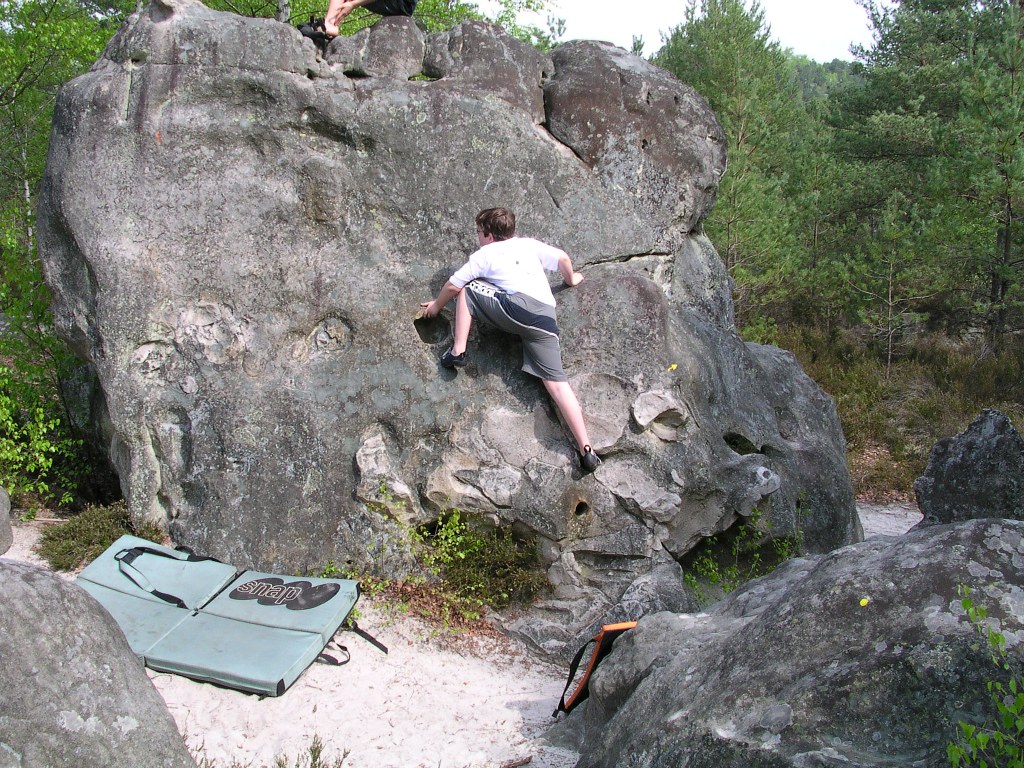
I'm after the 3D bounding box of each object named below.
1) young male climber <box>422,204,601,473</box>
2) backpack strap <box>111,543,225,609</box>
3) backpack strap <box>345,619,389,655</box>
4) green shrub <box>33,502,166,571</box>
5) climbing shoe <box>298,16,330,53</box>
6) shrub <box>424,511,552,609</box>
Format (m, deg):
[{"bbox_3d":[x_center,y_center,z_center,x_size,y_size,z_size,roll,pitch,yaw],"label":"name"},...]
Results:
[{"bbox_3d":[-0.007,-0.210,5.400,0.900,1.270,0.620,-1,10,-6],"label":"young male climber"},{"bbox_3d":[-1.725,0.964,5.480,0.530,0.090,0.420,9,13,6],"label":"backpack strap"},{"bbox_3d":[-0.698,1.211,5.250,0.060,0.050,0.340,-8,12,-38],"label":"backpack strap"},{"bbox_3d":[-2.337,0.870,6.200,0.700,0.320,0.520,-3,10,-18],"label":"green shrub"},{"bbox_3d":[-1.095,-1.953,6.100,0.230,0.120,0.100,2,10,12],"label":"climbing shoe"},{"bbox_3d":[-0.141,0.903,5.600,0.630,0.450,0.450,0,10,0],"label":"shrub"}]

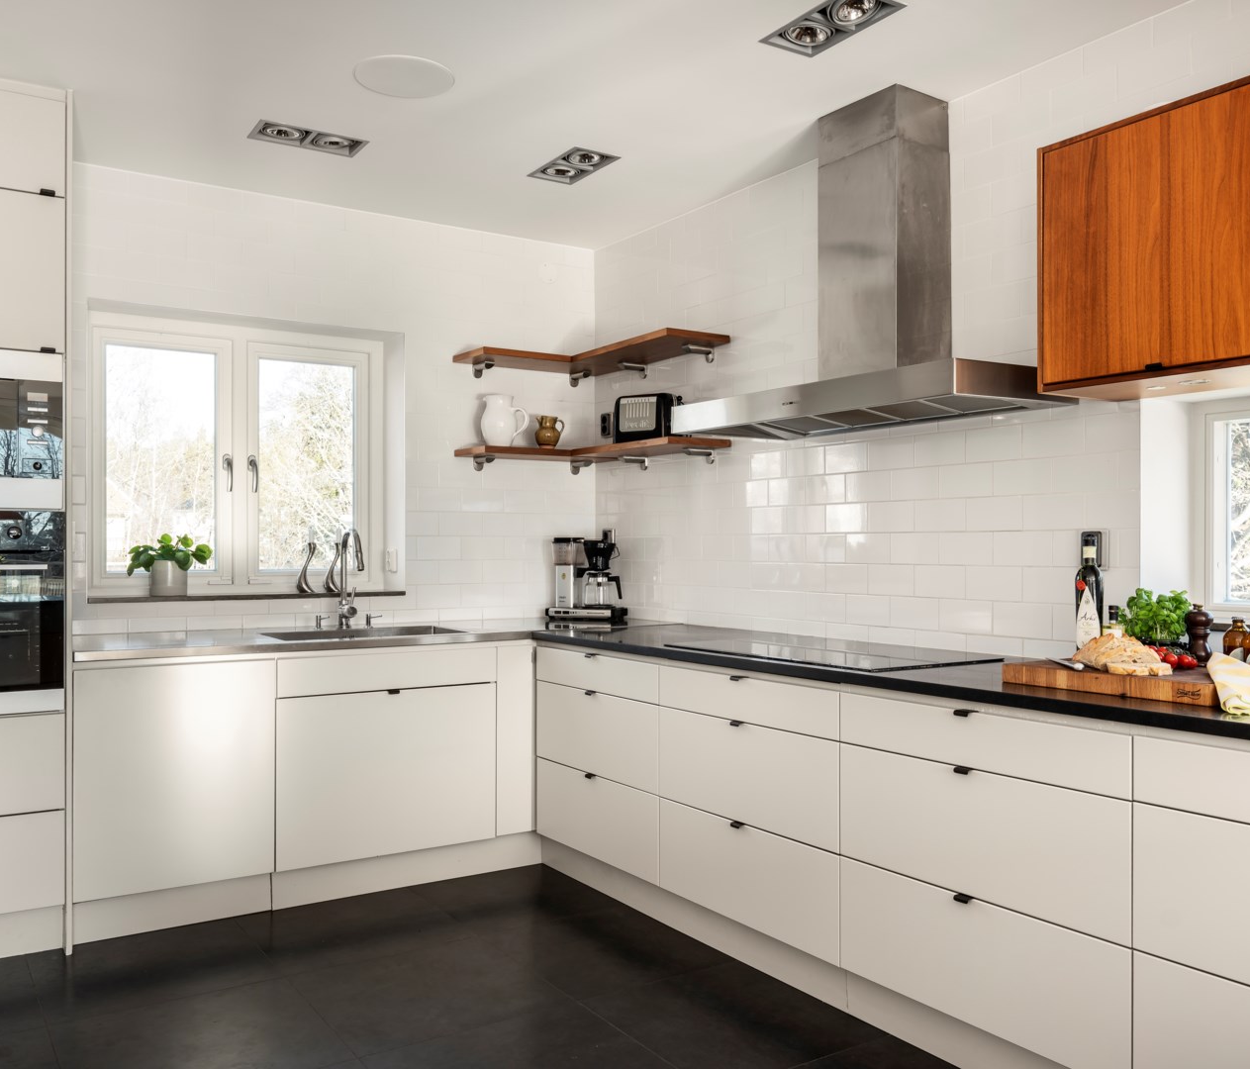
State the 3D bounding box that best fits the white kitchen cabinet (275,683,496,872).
[{"bbox_3d":[-0.965,0.846,4.007,0.822,0.574,0.500,1,-1,-34],"label":"white kitchen cabinet"}]

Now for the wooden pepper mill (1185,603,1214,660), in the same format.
[{"bbox_3d":[1.290,0.227,2.404,0.064,0.141,0.064,1,-1,-34],"label":"wooden pepper mill"}]

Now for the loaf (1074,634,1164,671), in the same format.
[{"bbox_3d":[1.122,0.263,2.436,0.145,0.073,0.200,0,-1,9],"label":"loaf"}]

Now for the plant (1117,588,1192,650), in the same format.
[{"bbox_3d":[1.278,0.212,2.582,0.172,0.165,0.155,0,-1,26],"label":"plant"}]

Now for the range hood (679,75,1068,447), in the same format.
[{"bbox_3d":[0.704,-0.842,3.287,0.524,0.991,1.170,0,-1,-34],"label":"range hood"}]

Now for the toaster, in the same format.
[{"bbox_3d":[0.085,-0.463,4.387,0.235,0.200,0.160,0,-1,29],"label":"toaster"}]

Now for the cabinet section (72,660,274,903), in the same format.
[{"bbox_3d":[-1.568,0.770,3.629,0.600,0.700,0.580,1,-1,-33],"label":"cabinet section"}]

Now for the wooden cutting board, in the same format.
[{"bbox_3d":[1.144,0.319,2.374,0.340,0.044,0.463,1,-1,-36],"label":"wooden cutting board"}]

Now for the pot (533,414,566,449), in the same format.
[{"bbox_3d":[-0.328,-0.438,4.665,0.137,0.159,0.112,0,-1,-18],"label":"pot"}]

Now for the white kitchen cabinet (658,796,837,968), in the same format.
[{"bbox_3d":[0.571,0.984,3.270,0.570,0.291,0.800,0,-1,-34],"label":"white kitchen cabinet"}]

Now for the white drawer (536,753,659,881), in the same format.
[{"bbox_3d":[0.123,0.992,3.930,0.570,0.291,0.800,0,-1,-34],"label":"white drawer"}]

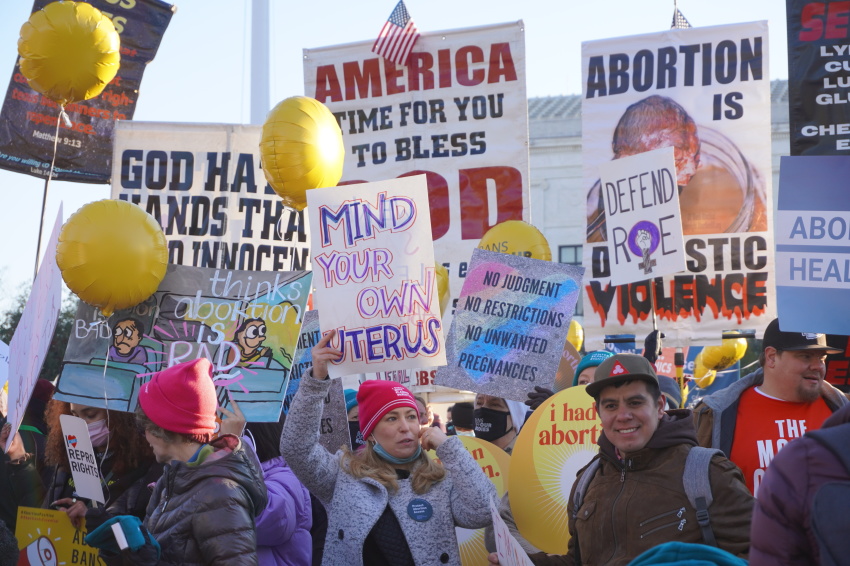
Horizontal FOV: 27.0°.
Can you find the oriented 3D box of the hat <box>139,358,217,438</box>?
[{"bbox_3d":[-0.671,0.312,4.850,0.230,0.200,0.195,24,12,8],"label":"hat"}]

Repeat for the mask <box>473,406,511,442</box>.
[{"bbox_3d":[0.238,0.492,6.150,0.140,0.122,0.095,4,-1,32],"label":"mask"}]

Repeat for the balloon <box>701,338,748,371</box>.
[{"bbox_3d":[2.196,0.507,13.000,0.370,0.240,0.370,-30,-18,0],"label":"balloon"}]

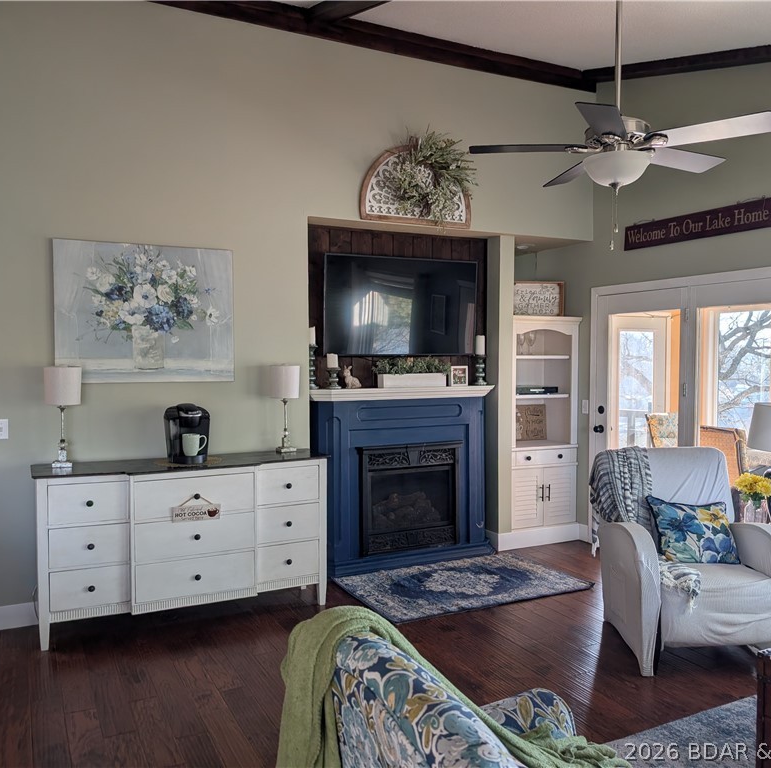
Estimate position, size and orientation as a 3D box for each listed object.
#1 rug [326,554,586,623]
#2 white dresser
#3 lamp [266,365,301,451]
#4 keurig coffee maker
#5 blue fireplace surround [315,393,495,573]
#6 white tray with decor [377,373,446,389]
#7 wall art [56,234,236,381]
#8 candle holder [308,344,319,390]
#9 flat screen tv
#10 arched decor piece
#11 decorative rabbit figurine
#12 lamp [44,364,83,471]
[{"bbox_3d":[0.499,1.335,4.762,1.440,0.012,0.920,-1,3,-25],"label":"rug"},{"bbox_3d":[-1.162,0.933,4.231,1.657,0.935,0.490,-1,3,-25],"label":"white dresser"},{"bbox_3d":[-0.646,0.162,4.598,0.194,0.570,0.194,-1,3,-25],"label":"lamp"},{"bbox_3d":[-1.162,0.288,4.170,0.250,0.335,0.320,-1,3,-25],"label":"keurig coffee maker"},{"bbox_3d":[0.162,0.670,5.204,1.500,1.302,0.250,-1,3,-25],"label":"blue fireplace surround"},{"bbox_3d":[0.210,-0.030,5.385,0.530,0.105,0.120,-1,3,-25],"label":"white tray with decor"},{"bbox_3d":[-1.438,-0.425,4.316,1.045,0.833,0.035,-1,3,-25],"label":"wall art"},{"bbox_3d":[-0.531,-0.123,5.047,0.118,0.315,0.118,-1,3,-25],"label":"candle holder"},{"bbox_3d":[0.126,-0.563,5.199,1.245,0.705,0.065,-1,3,-25],"label":"flat screen tv"},{"bbox_3d":[0.251,-1.427,4.998,0.920,0.585,0.120,-1,3,-25],"label":"arched decor piece"},{"bbox_3d":[-0.234,-0.045,4.984,0.115,0.150,0.070,-3,4,-42],"label":"decorative rabbit figurine"},{"bbox_3d":[-1.828,0.187,4.026,0.194,0.576,0.194,-1,3,-25],"label":"lamp"}]

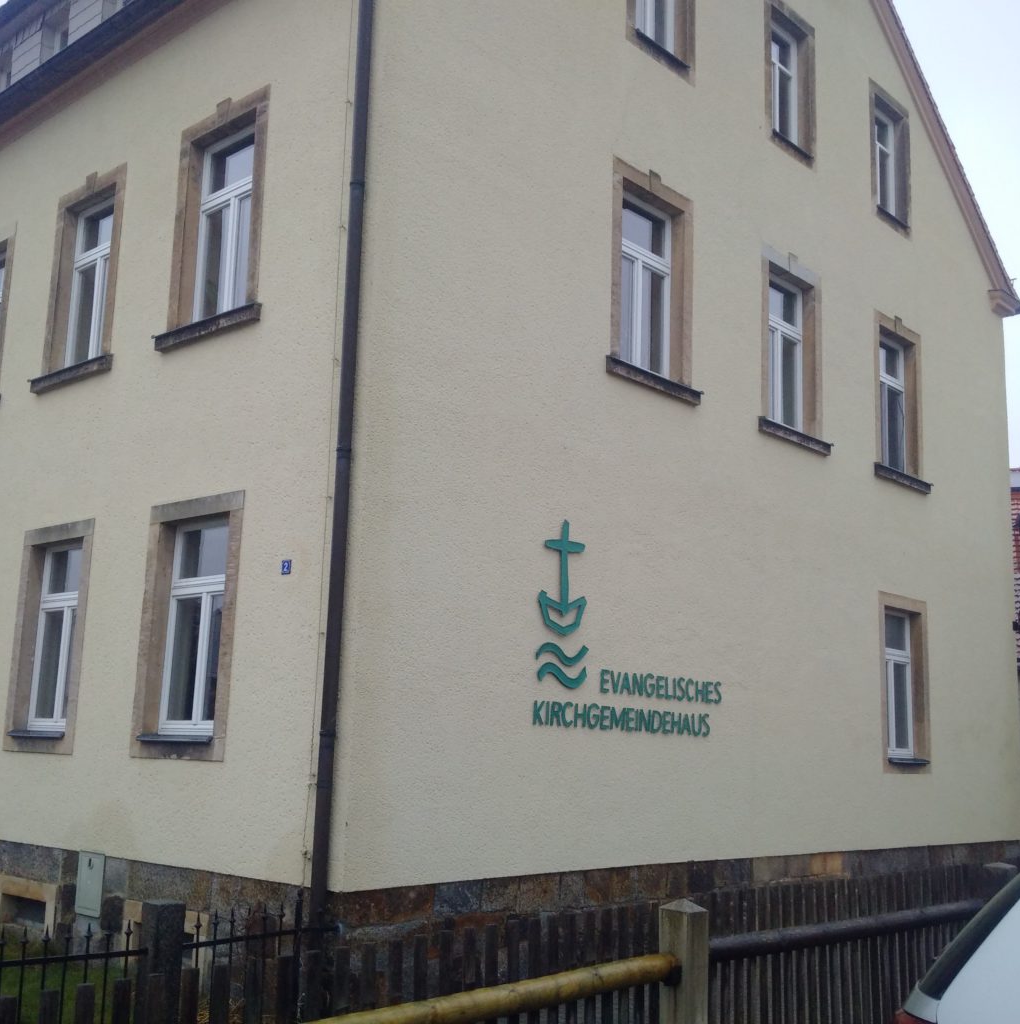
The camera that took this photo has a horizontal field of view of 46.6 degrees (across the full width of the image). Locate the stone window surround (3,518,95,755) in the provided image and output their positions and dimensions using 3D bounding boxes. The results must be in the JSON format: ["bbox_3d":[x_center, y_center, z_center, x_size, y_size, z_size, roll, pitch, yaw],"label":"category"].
[{"bbox_3d":[-4.300,1.180,11.152,1.369,2.122,0.195,-7,-14,42],"label":"stone window surround"}]

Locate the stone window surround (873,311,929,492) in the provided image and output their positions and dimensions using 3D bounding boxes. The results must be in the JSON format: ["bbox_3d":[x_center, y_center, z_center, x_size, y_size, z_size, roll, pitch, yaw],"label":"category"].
[{"bbox_3d":[4.920,-1.412,15.046,0.250,2.145,1.466,-7,-14,42],"label":"stone window surround"}]

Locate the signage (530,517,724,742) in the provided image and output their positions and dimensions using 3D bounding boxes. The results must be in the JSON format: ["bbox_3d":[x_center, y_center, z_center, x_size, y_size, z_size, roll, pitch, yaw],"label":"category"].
[{"bbox_3d":[1.144,1.085,10.459,0.039,1.755,2.730,-7,-14,42],"label":"signage"}]

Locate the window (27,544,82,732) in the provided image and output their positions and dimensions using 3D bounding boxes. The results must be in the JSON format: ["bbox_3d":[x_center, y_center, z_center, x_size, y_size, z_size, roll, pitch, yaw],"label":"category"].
[{"bbox_3d":[-4.209,1.185,11.255,1.084,1.786,0.078,-7,-14,42],"label":"window"}]

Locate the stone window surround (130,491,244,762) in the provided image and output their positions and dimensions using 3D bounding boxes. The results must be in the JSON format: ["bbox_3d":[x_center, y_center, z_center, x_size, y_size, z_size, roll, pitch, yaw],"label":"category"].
[{"bbox_3d":[-2.574,0.940,9.587,1.357,2.102,0.195,-7,-14,42],"label":"stone window surround"}]

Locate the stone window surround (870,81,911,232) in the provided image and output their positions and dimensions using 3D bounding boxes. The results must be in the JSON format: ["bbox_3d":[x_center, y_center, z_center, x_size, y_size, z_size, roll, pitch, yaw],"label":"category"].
[{"bbox_3d":[4.977,-4.620,15.605,0.195,1.825,1.162,-7,-14,42],"label":"stone window surround"}]

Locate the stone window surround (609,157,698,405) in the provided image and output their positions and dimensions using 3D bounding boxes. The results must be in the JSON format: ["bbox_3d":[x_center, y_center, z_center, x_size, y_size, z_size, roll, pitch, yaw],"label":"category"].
[{"bbox_3d":[1.350,-2.203,11.230,0.250,2.145,1.459,-7,-14,42],"label":"stone window surround"}]

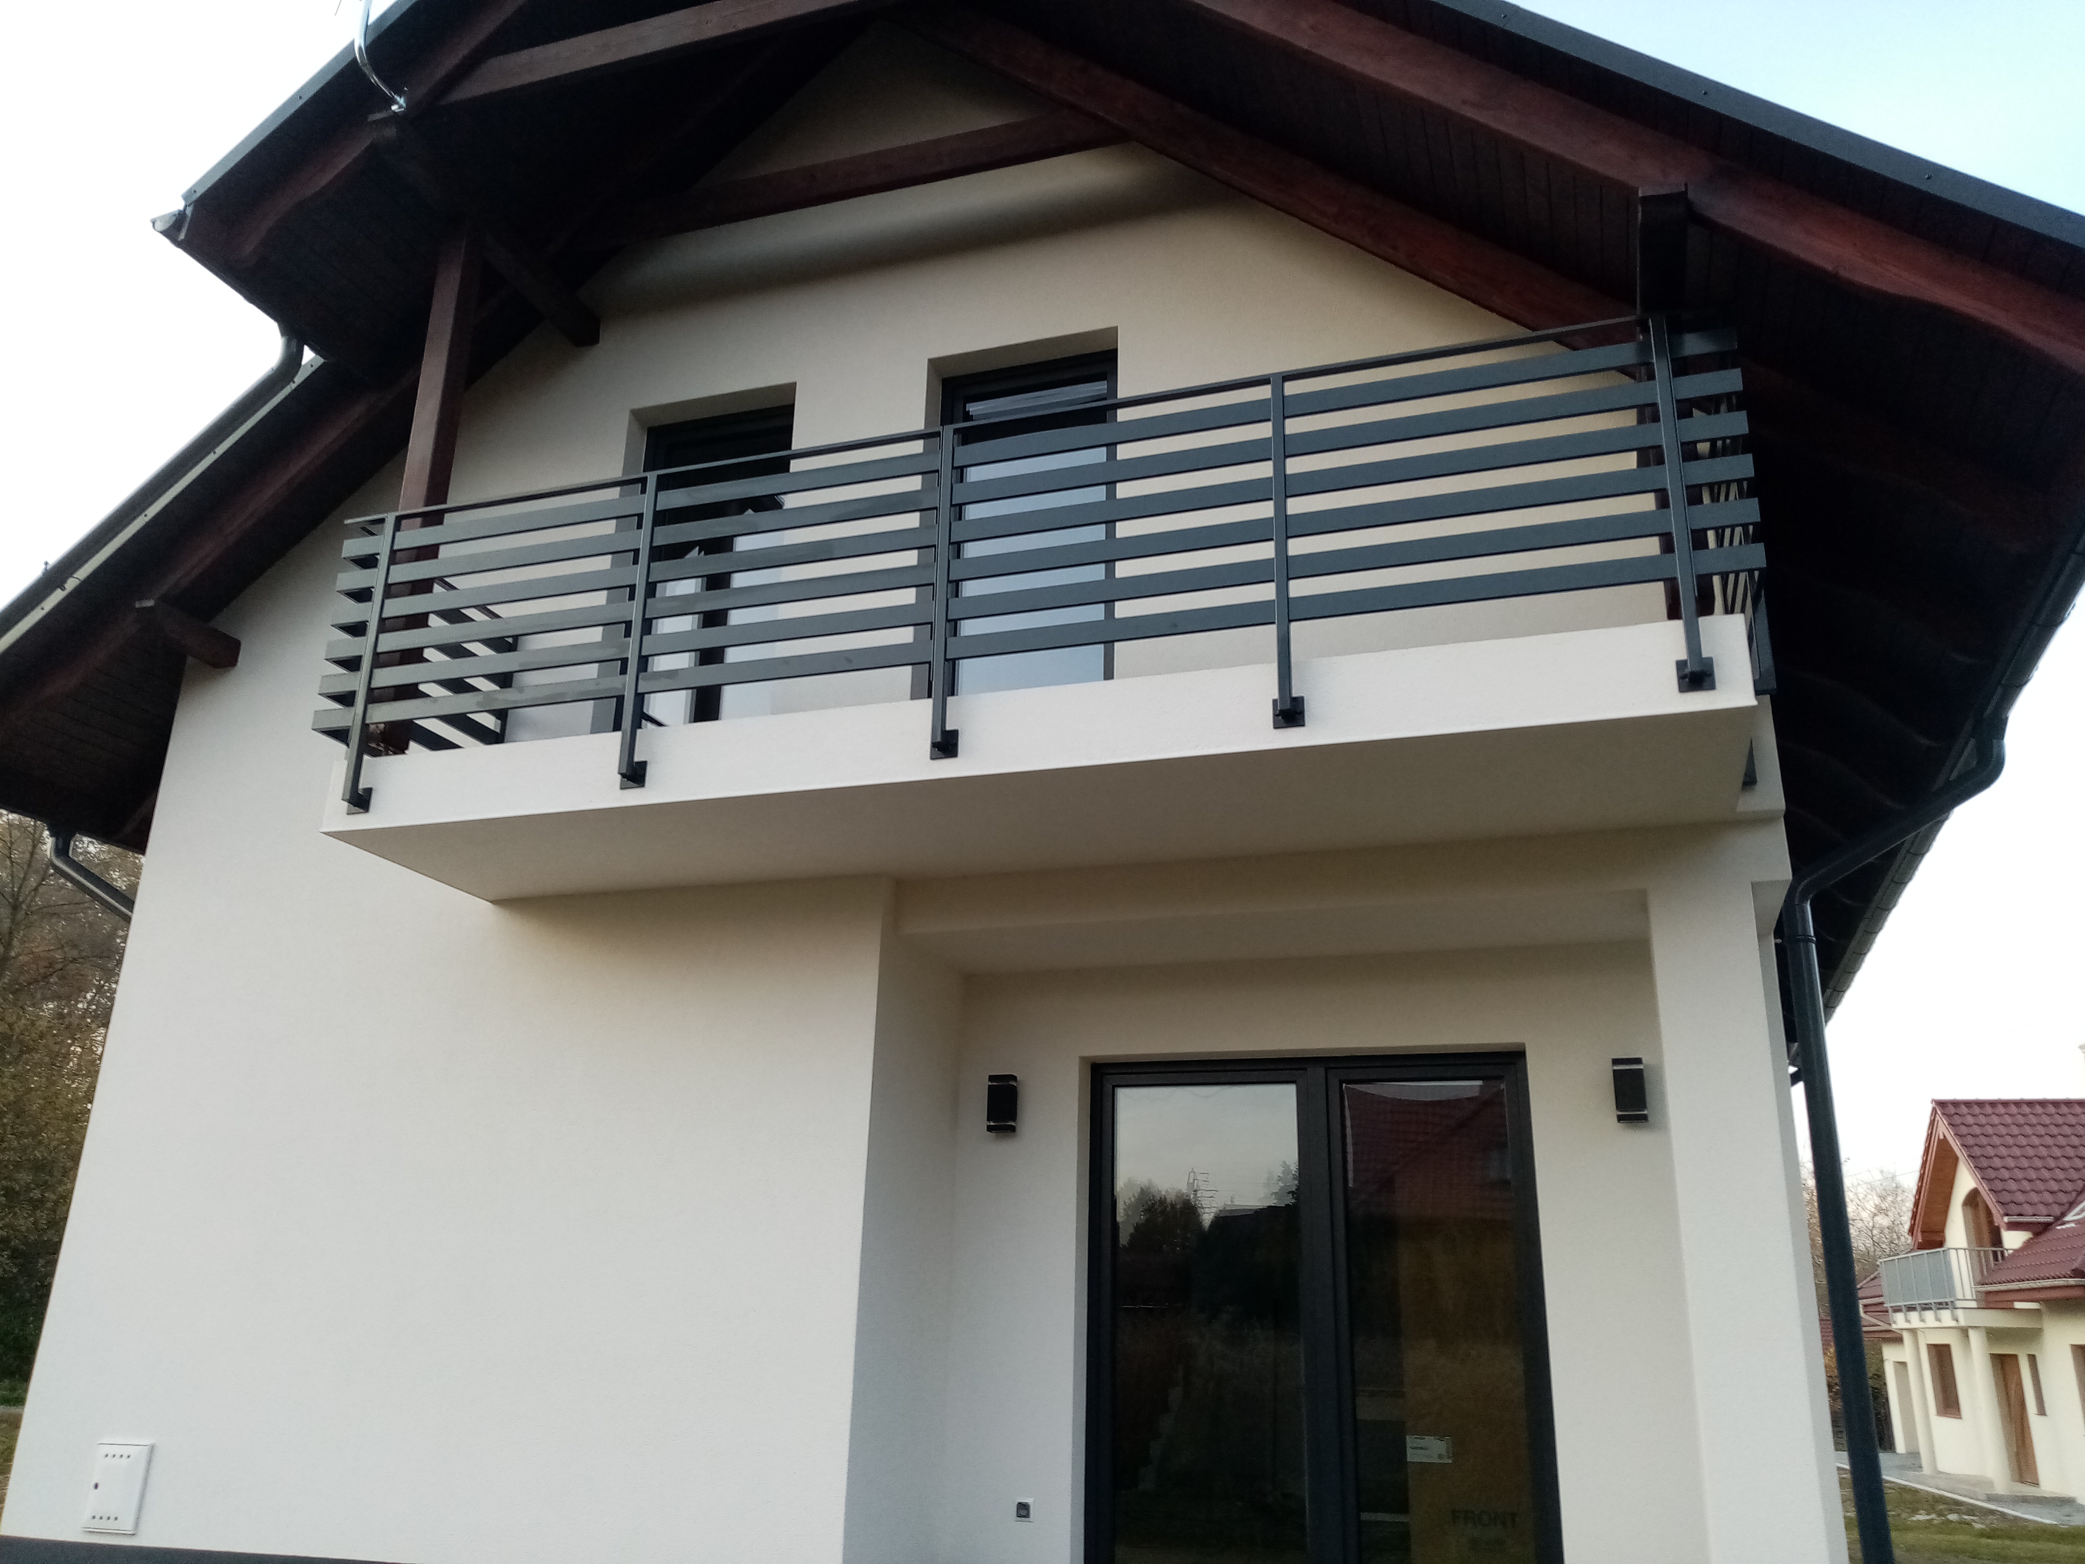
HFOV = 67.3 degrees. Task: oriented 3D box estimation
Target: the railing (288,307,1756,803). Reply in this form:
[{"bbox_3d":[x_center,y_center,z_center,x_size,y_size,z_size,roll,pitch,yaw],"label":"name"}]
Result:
[{"bbox_3d":[-0.216,-0.527,6.151,5.456,1.297,1.196,-5,-19,18],"label":"railing"}]

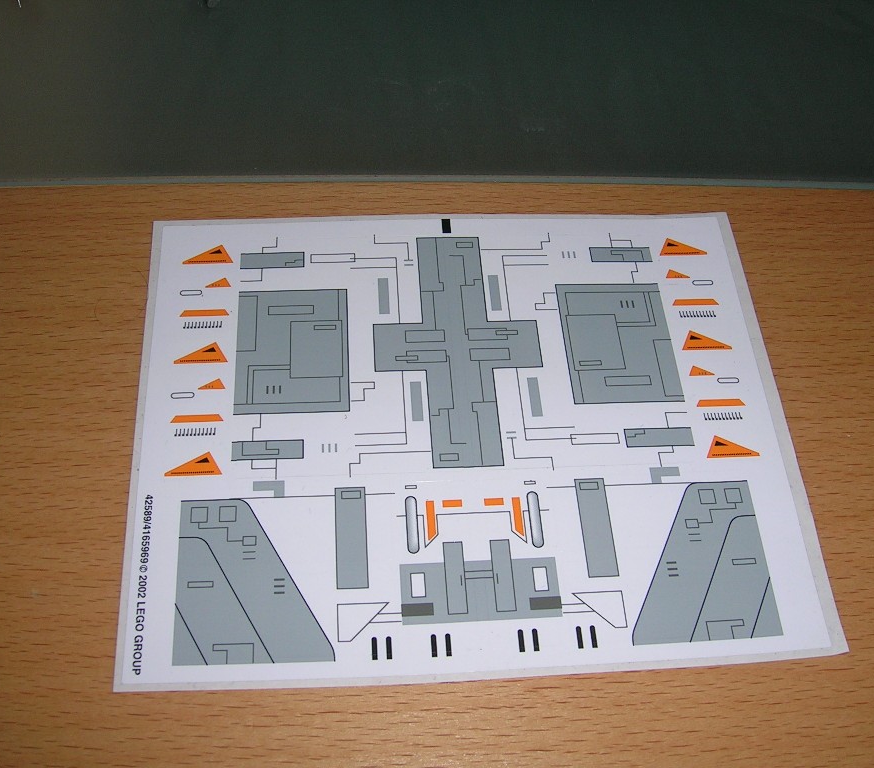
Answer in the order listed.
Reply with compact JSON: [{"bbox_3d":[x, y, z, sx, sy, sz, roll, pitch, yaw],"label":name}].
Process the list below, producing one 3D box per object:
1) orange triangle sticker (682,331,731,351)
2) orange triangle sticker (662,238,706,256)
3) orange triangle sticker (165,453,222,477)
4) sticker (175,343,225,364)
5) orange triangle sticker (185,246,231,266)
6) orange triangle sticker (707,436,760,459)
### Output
[{"bbox_3d":[0.078,-0.013,0.300,0.015,0.001,0.007,-2,59,-5],"label":"orange triangle sticker"},{"bbox_3d":[0.075,-0.042,0.318,0.015,0.001,0.007,-2,59,-5],"label":"orange triangle sticker"},{"bbox_3d":[-0.063,0.021,0.271,0.015,0.001,0.007,-2,59,-5],"label":"orange triangle sticker"},{"bbox_3d":[-0.066,-0.009,0.288,0.015,0.001,0.007,-2,59,-5],"label":"sticker"},{"bbox_3d":[-0.068,-0.038,0.306,0.015,0.001,0.007,-2,59,-5],"label":"orange triangle sticker"},{"bbox_3d":[0.080,0.017,0.282,0.015,0.001,0.007,-2,59,-5],"label":"orange triangle sticker"}]

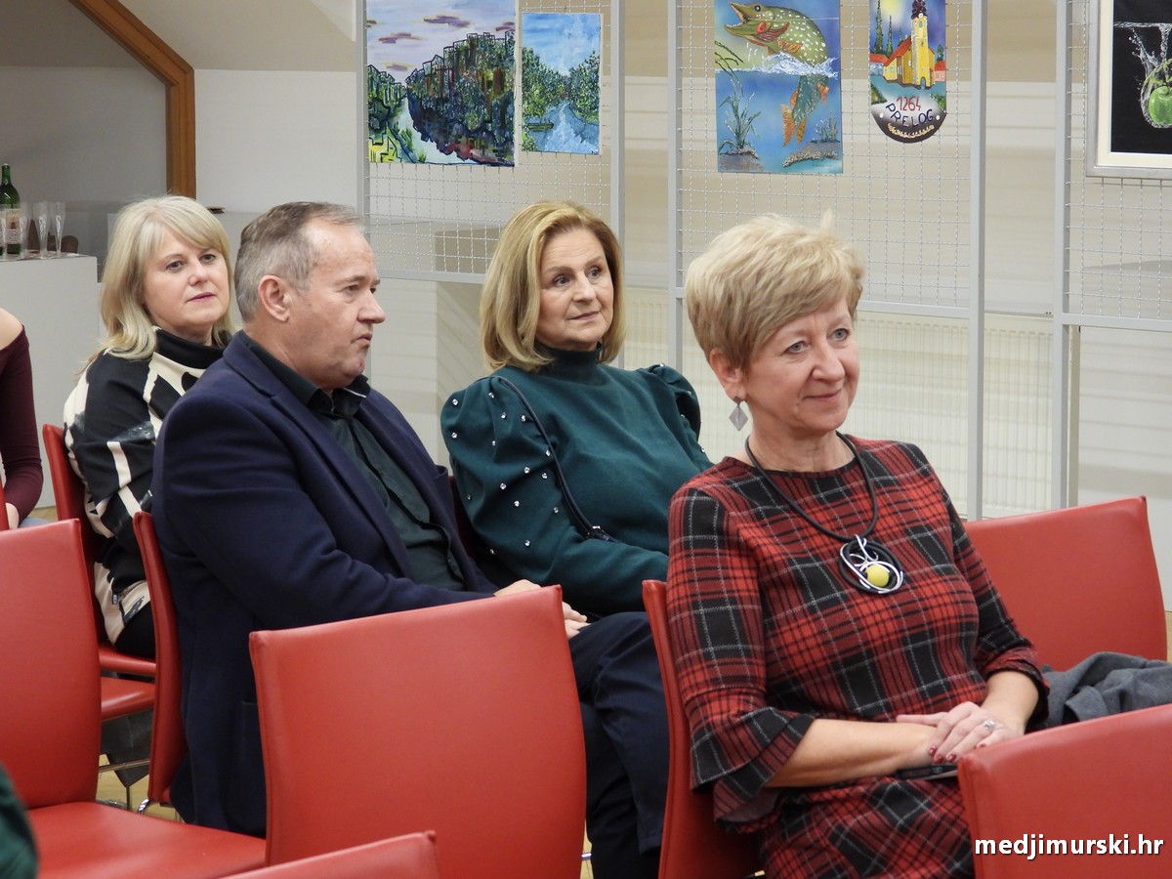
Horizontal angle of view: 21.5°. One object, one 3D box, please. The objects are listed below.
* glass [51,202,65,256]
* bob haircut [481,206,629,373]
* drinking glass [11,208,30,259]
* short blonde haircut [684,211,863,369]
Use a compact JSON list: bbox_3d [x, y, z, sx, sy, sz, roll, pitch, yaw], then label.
[{"bbox_3d":[-1.700,-0.676,9.920,0.047,0.178,0.047,0,7,0],"label":"glass"},{"bbox_3d":[-0.048,-0.232,4.670,0.210,0.250,0.210,-12,12,-33],"label":"bob haircut"},{"bbox_3d":[-1.796,-0.657,9.800,0.047,0.178,0.047,0,7,0],"label":"drinking glass"},{"bbox_3d":[0.228,-0.180,3.740,0.190,0.185,0.215,-10,11,-28],"label":"short blonde haircut"}]

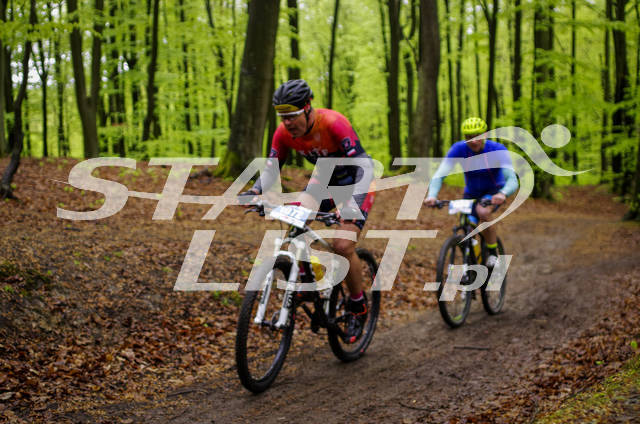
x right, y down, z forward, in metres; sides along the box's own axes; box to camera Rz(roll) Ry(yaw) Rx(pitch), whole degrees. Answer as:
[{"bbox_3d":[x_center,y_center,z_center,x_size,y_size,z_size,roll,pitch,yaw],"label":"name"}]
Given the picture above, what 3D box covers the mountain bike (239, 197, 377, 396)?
[{"bbox_3d":[-0.035,0.447,5.418,0.710,1.030,1.860,3,1,26],"label":"mountain bike"}]

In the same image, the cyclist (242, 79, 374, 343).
[{"bbox_3d":[-0.030,0.028,5.556,0.700,1.550,0.840,1,1,27],"label":"cyclist"}]

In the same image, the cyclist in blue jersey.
[{"bbox_3d":[1.368,-0.049,8.009,0.740,1.500,0.780,1,1,25],"label":"cyclist in blue jersey"}]

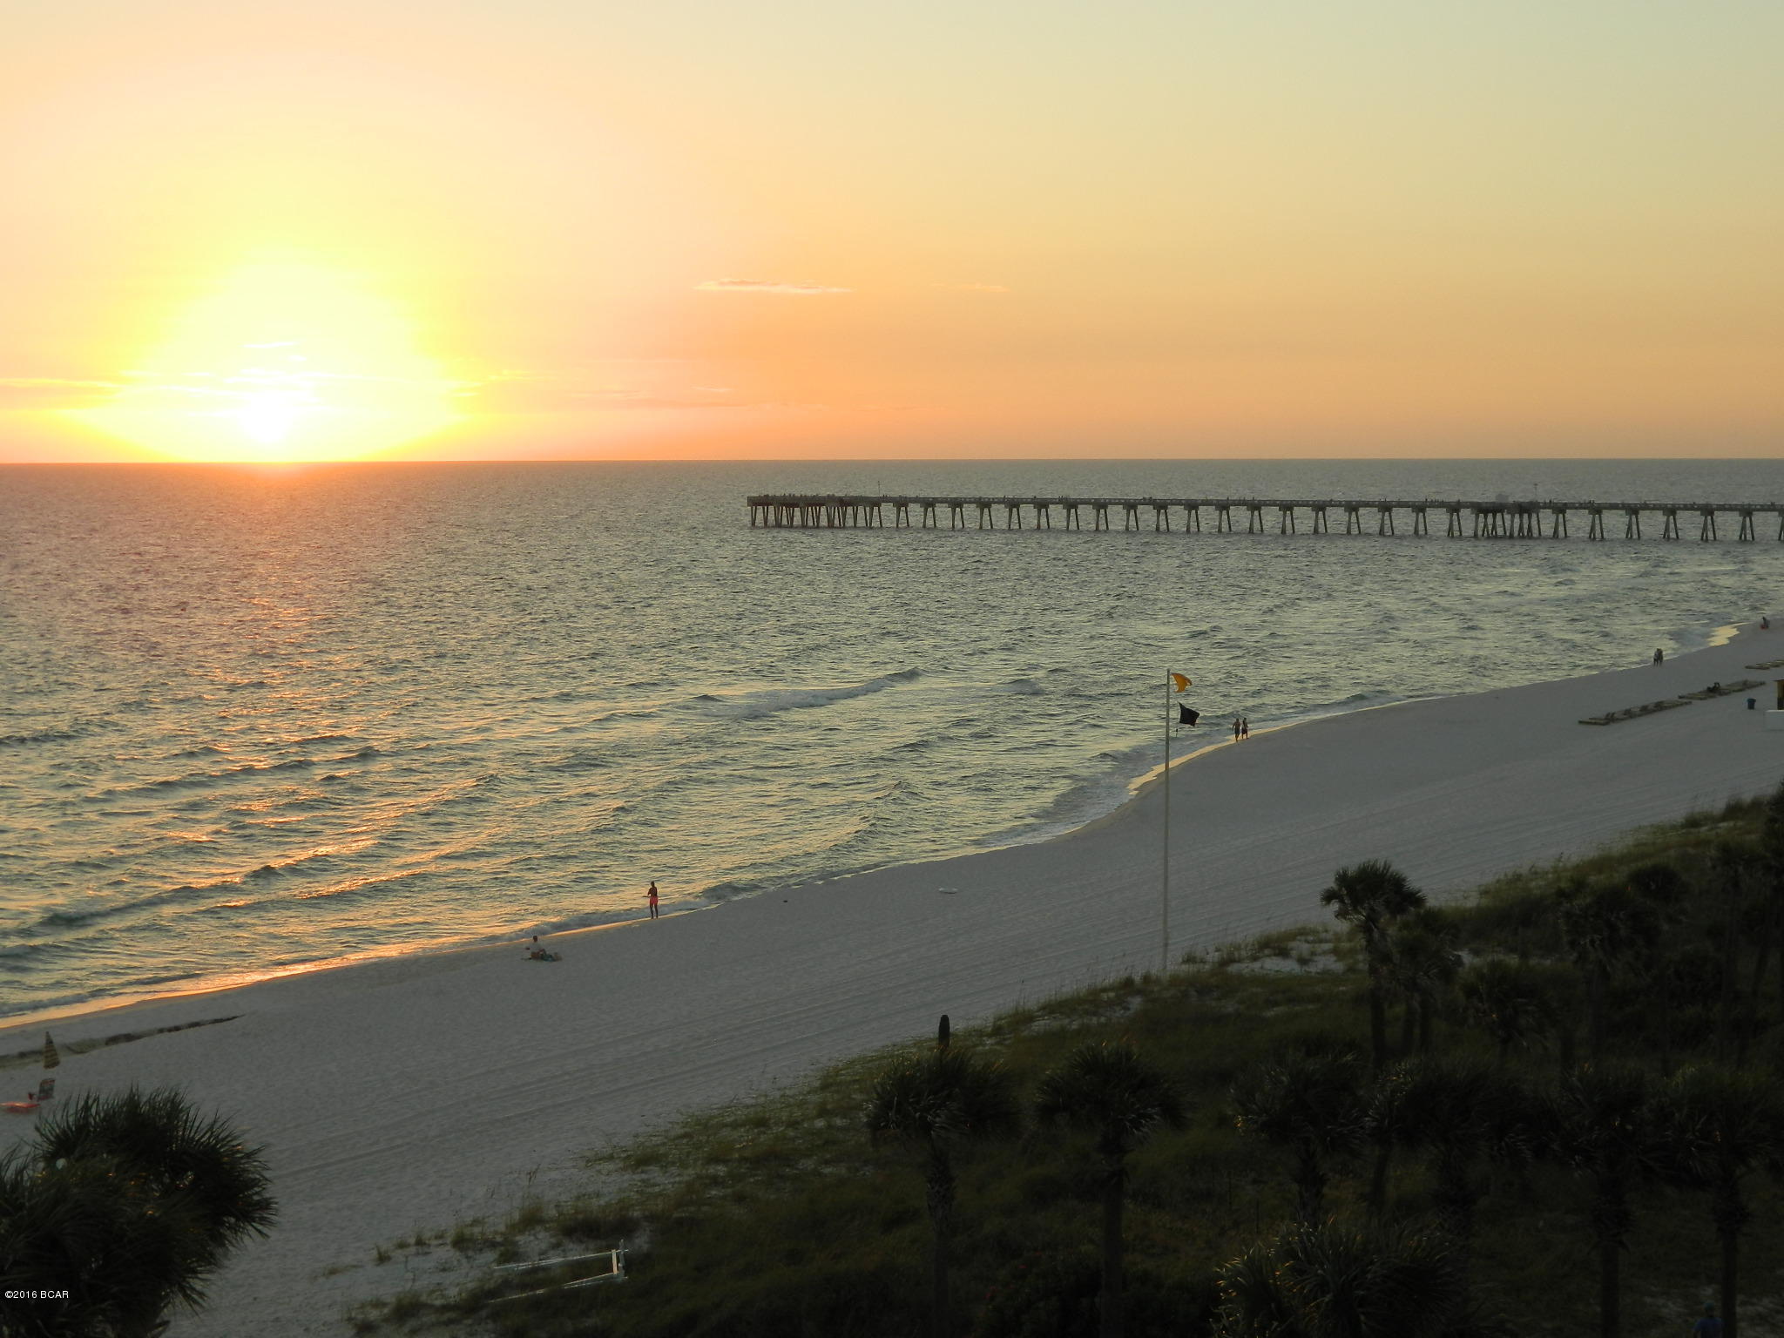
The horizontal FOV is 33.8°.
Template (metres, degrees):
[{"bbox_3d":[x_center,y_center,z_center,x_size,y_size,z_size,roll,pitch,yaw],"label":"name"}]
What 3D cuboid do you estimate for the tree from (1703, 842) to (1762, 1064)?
[{"bbox_3d":[23.583,7.996,82.283,1.800,6.300,1.800,0,4,0],"label":"tree"}]

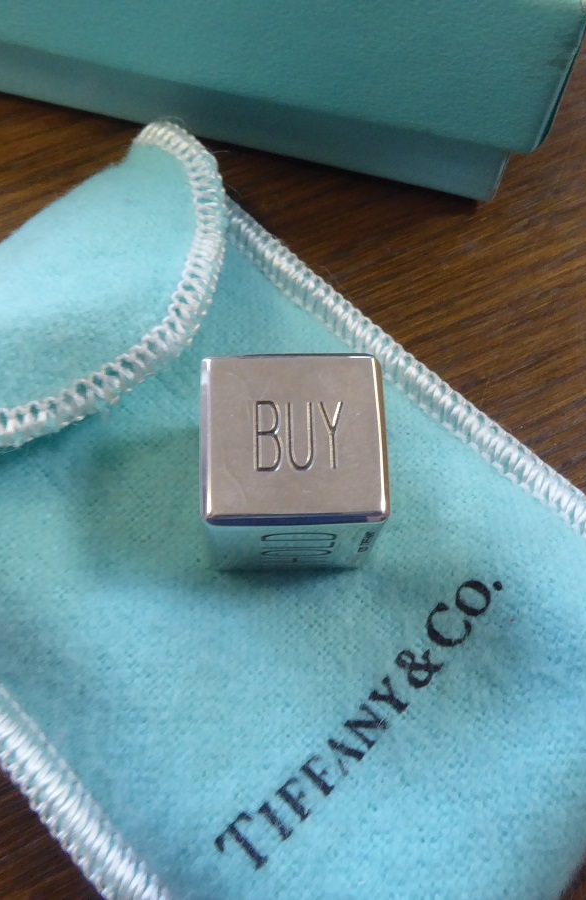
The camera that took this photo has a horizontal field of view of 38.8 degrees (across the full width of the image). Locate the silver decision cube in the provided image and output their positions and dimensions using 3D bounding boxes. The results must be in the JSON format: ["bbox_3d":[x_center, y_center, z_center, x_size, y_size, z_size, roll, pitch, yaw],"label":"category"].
[{"bbox_3d":[0.000,0.002,0.085,0.017,0.017,0.017,-1,68,-3],"label":"silver decision cube"}]

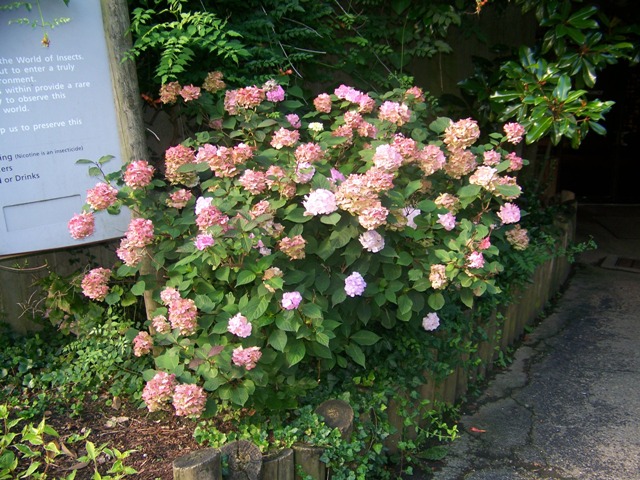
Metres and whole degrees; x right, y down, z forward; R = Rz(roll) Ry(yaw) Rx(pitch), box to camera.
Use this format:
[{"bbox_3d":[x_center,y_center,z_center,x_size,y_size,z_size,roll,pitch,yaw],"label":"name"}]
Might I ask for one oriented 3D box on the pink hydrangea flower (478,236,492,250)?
[{"bbox_3d":[0.685,0.015,2.680,0.056,0.054,0.055,2,18,14],"label":"pink hydrangea flower"}]

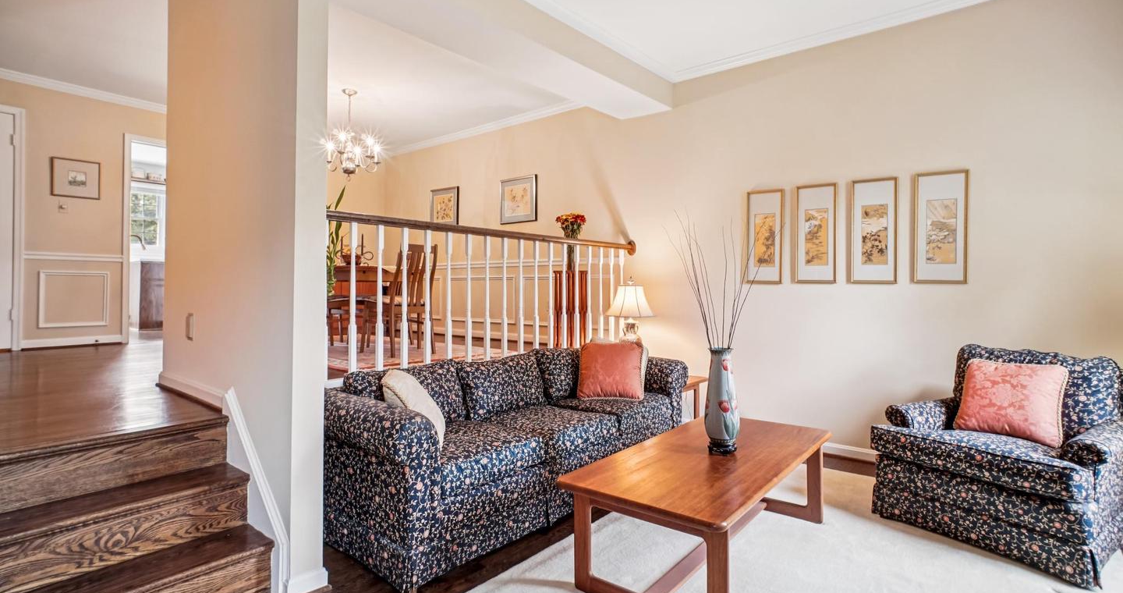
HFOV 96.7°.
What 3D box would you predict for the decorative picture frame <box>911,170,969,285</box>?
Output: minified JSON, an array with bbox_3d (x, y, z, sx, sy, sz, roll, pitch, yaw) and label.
[{"bbox_3d":[2.416,-0.436,3.180,0.272,0.710,0.030,1,1,38],"label":"decorative picture frame"}]

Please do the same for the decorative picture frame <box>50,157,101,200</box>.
[{"bbox_3d":[-4.487,-1.089,4.617,0.025,0.347,0.322,1,1,40],"label":"decorative picture frame"}]

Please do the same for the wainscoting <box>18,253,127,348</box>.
[{"bbox_3d":[-4.561,0.031,4.671,0.040,0.860,0.680,1,1,42],"label":"wainscoting"}]

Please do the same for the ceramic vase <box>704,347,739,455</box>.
[{"bbox_3d":[0.725,0.467,2.242,0.153,0.452,0.153,1,1,41],"label":"ceramic vase"}]

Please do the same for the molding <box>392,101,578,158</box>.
[{"bbox_3d":[-1.139,-1.944,5.920,3.310,0.080,0.065,1,1,39],"label":"molding"}]

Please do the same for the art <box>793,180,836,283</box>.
[{"bbox_3d":[1.850,-0.450,3.630,0.272,0.710,0.030,1,1,38],"label":"art"}]

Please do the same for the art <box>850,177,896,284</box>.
[{"bbox_3d":[2.075,-0.429,3.316,0.257,0.690,0.025,1,1,40],"label":"art"}]

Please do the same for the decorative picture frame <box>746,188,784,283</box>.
[{"bbox_3d":[1.537,-0.450,3.785,0.262,0.690,0.025,1,1,40],"label":"decorative picture frame"}]

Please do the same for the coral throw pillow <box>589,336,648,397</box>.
[{"bbox_3d":[0.368,0.496,3.400,0.430,0.410,0.150,1,-13,-2],"label":"coral throw pillow"}]

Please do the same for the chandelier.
[{"bbox_3d":[-1.945,-1.505,4.600,0.560,0.800,0.560,1,1,42],"label":"chandelier"}]

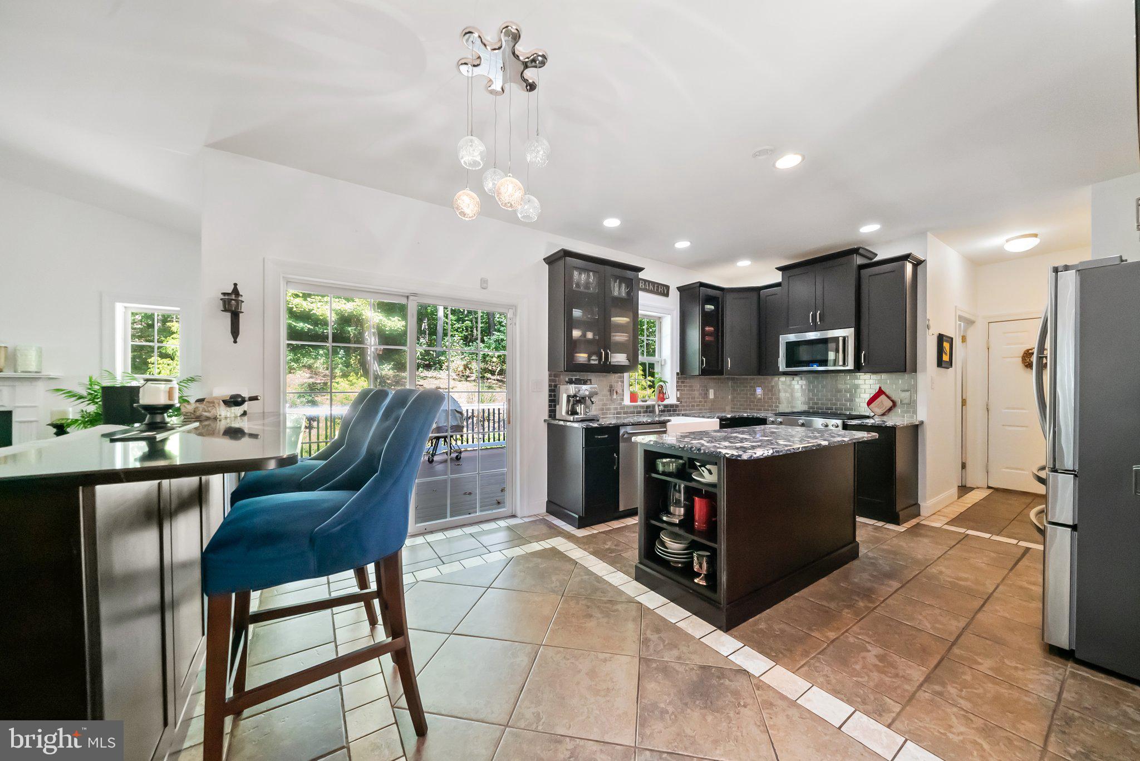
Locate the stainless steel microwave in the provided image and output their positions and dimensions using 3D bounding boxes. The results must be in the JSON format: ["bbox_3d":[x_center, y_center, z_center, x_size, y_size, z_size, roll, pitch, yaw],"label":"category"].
[{"bbox_3d":[2.855,-0.322,4.298,0.405,0.425,0.755,0,0,-34],"label":"stainless steel microwave"}]

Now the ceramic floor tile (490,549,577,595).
[{"bbox_3d":[-0.198,1.278,2.596,0.465,0.012,0.620,0,0,11],"label":"ceramic floor tile"}]

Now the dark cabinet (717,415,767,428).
[{"bbox_3d":[1.928,0.849,4.758,1.000,0.876,0.600,0,0,-33],"label":"dark cabinet"}]

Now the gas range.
[{"bbox_3d":[2.730,0.834,4.212,0.690,0.930,0.760,0,0,-34],"label":"gas range"}]

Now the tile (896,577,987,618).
[{"bbox_3d":[2.212,1.289,2.257,0.341,0.012,0.296,0,0,-34],"label":"tile"}]

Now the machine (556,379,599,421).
[{"bbox_3d":[0.083,0.178,3.729,0.313,0.403,0.313,0,0,-33],"label":"machine"}]

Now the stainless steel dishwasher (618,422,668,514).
[{"bbox_3d":[0.542,0.809,3.863,0.605,0.800,0.600,0,0,-33],"label":"stainless steel dishwasher"}]

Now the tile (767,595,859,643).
[{"bbox_3d":[1.334,1.304,2.112,0.322,0.010,0.322,0,0,-32],"label":"tile"}]

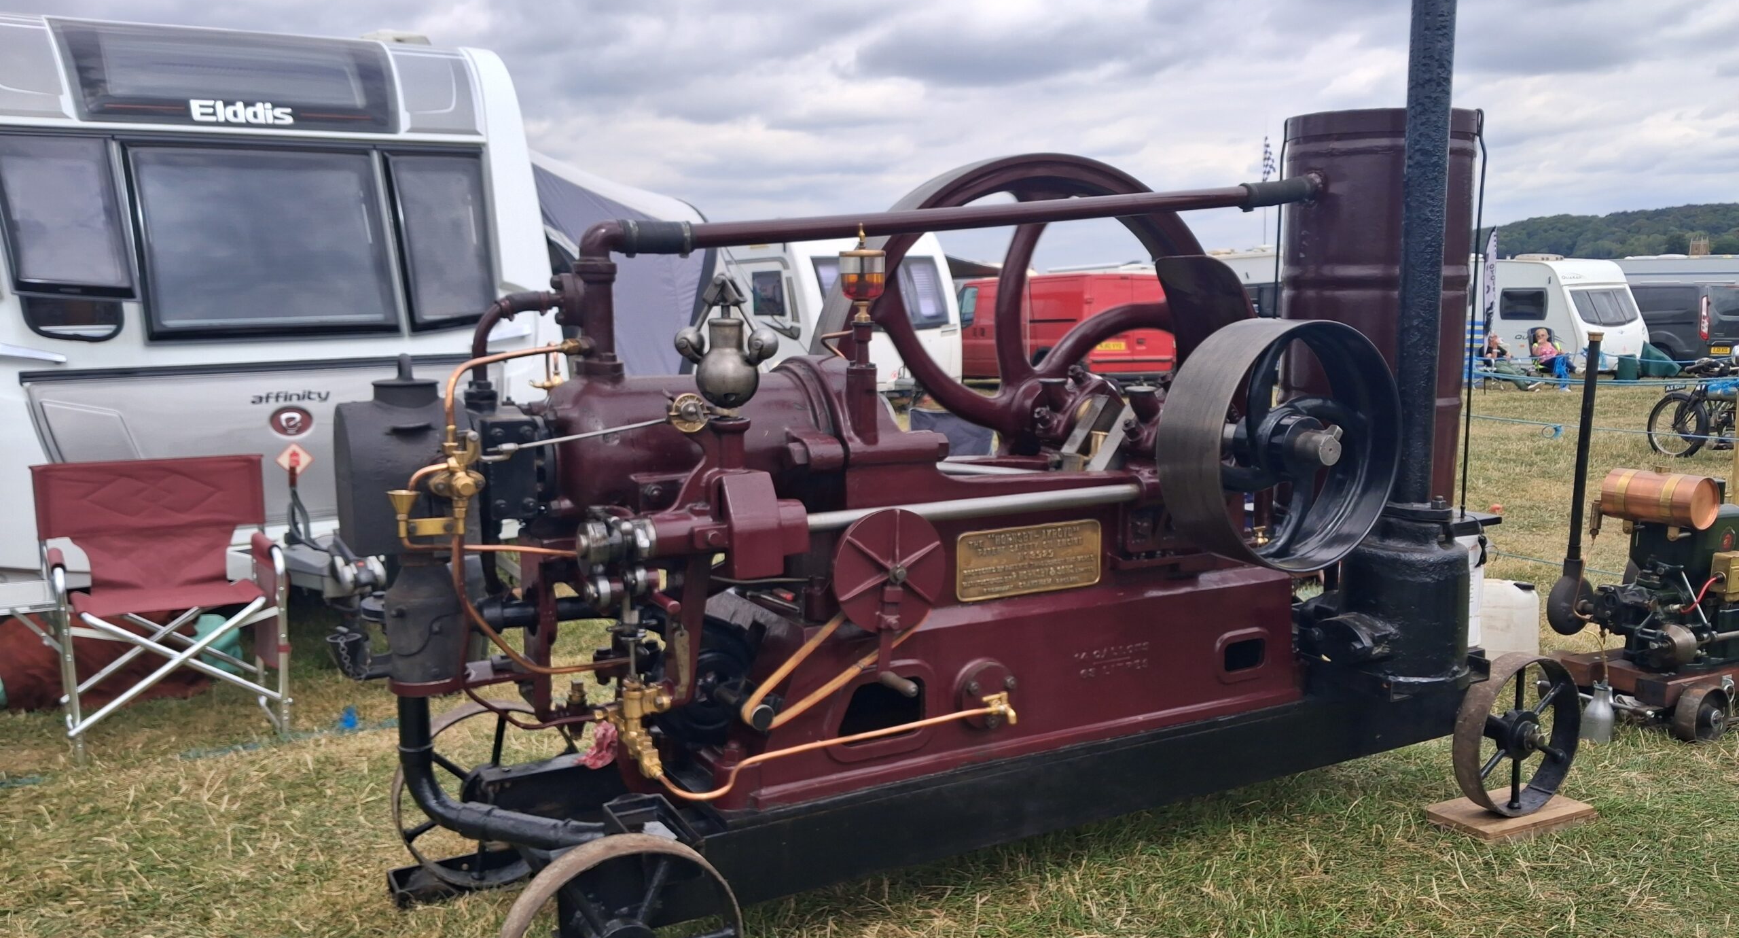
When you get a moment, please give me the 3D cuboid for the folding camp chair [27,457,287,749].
[{"bbox_3d":[-2.360,0.438,4.577,0.680,0.880,0.500,-4,7,-25],"label":"folding camp chair"}]

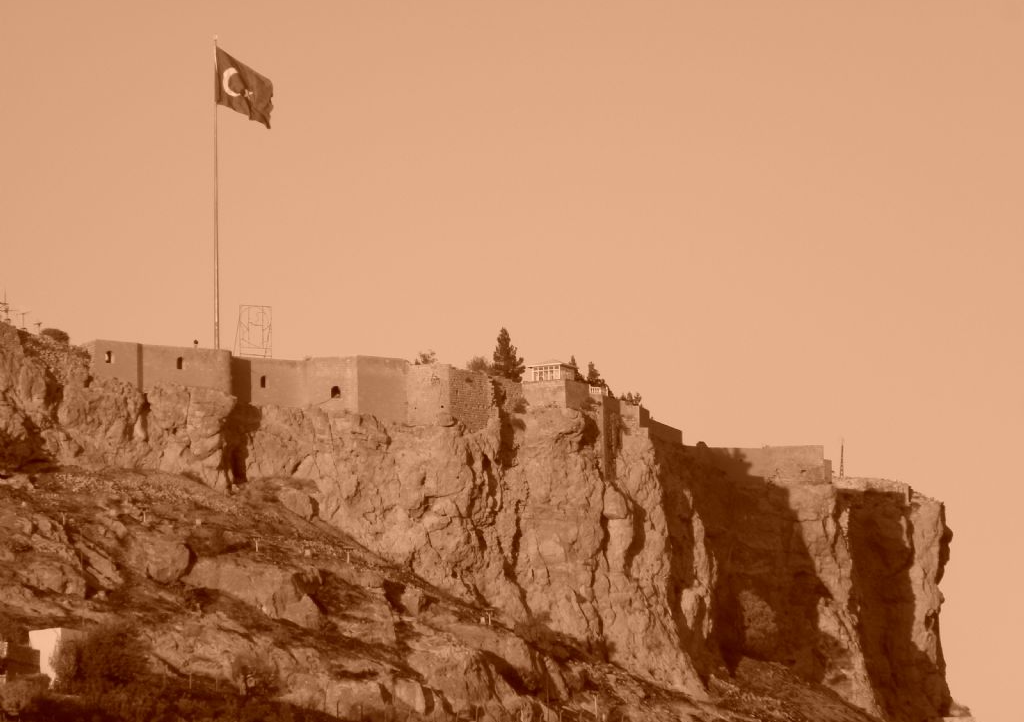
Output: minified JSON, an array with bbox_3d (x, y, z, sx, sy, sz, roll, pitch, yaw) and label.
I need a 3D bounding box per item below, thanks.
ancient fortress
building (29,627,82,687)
[{"bbox_3d":[-6.290,5.920,833.000,91.000,15.500,30.000,1,-8,-8],"label":"ancient fortress"},{"bbox_3d":[-46.330,30.160,680.000,4.400,6.000,4.200,-8,-11,43],"label":"building"}]

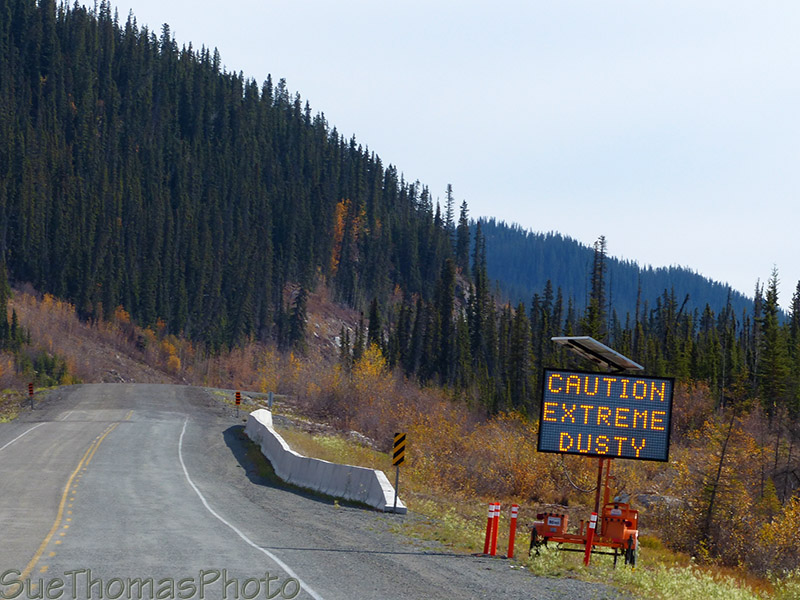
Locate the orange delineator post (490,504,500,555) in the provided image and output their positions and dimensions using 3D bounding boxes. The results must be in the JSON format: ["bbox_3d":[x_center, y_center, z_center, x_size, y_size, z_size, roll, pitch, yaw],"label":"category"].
[{"bbox_3d":[1.850,4.429,112.000,0.100,1.020,0.100,4,-1,2],"label":"orange delineator post"}]

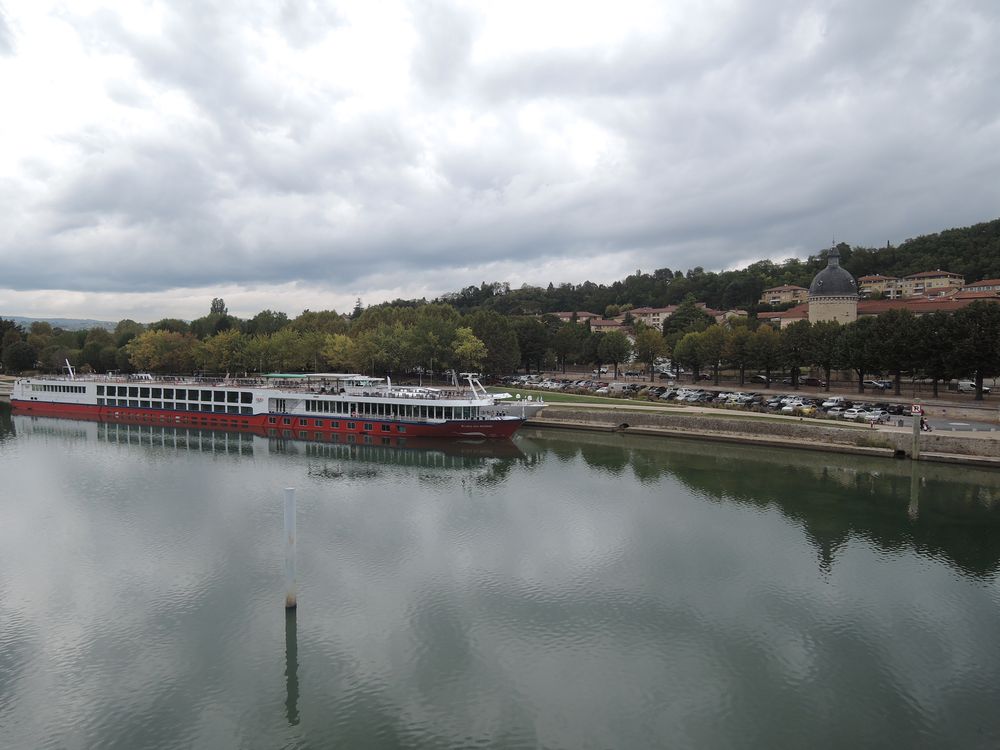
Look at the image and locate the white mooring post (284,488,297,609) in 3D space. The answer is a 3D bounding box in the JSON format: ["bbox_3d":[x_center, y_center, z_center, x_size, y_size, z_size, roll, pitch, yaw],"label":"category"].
[{"bbox_3d":[-10.293,8.529,34.145,0.550,5.779,0.550,0,3,0],"label":"white mooring post"}]

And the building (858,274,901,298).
[{"bbox_3d":[168.383,-38.876,307.597,16.800,10.300,13.000,2,3,37],"label":"building"}]

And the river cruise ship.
[{"bbox_3d":[-45.800,3.316,120.059,110.000,8.800,11.400,1,3,26],"label":"river cruise ship"}]

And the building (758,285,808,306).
[{"bbox_3d":[132.872,-36.833,324.702,19.500,10.300,13.000,2,3,37],"label":"building"}]

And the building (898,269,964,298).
[{"bbox_3d":[186.468,-39.096,299.580,23.000,11.000,14.000,2,3,41],"label":"building"}]

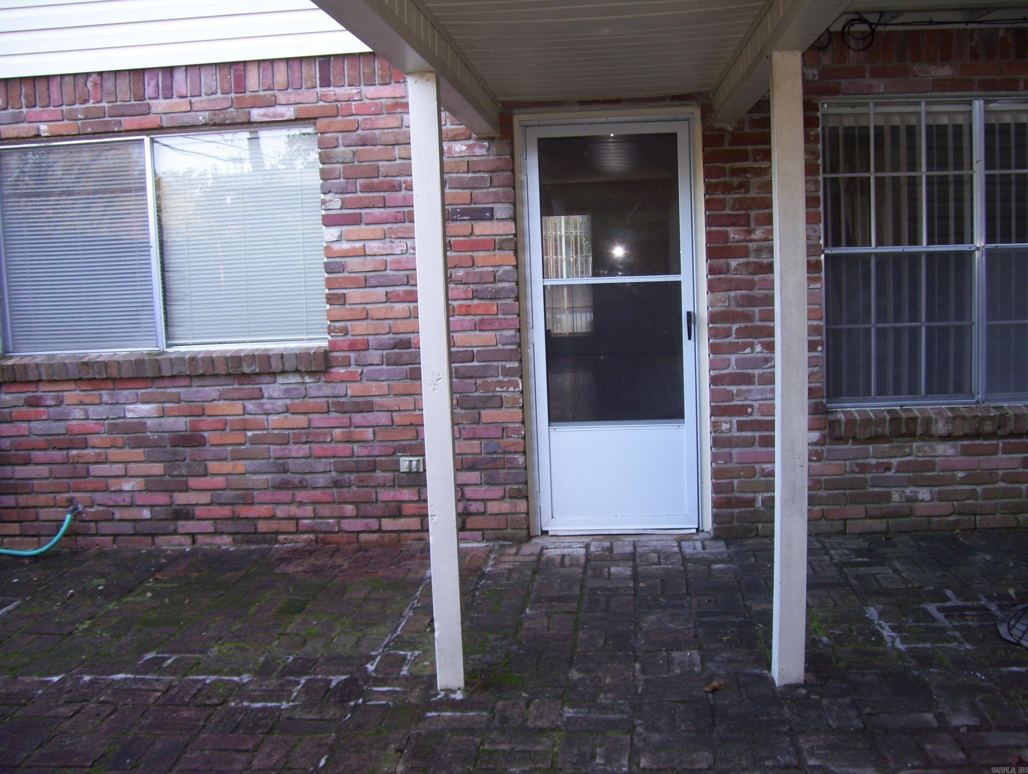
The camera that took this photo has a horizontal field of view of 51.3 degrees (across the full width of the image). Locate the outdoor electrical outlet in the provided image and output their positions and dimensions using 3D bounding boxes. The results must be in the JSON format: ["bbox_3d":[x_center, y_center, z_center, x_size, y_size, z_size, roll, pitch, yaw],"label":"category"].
[{"bbox_3d":[-0.512,0.391,5.370,0.117,0.072,0.030,-2,7,5],"label":"outdoor electrical outlet"}]

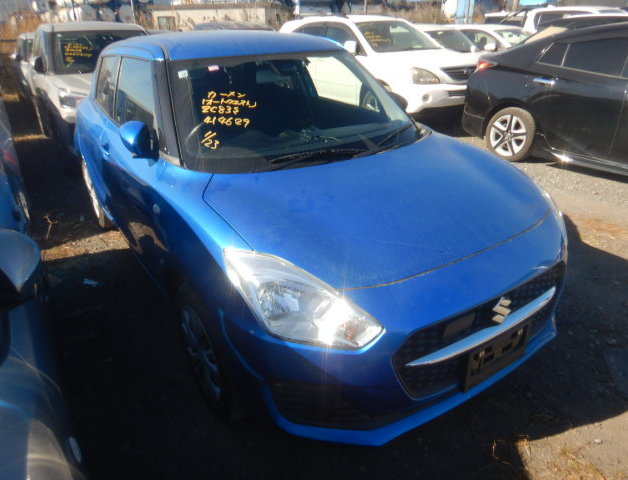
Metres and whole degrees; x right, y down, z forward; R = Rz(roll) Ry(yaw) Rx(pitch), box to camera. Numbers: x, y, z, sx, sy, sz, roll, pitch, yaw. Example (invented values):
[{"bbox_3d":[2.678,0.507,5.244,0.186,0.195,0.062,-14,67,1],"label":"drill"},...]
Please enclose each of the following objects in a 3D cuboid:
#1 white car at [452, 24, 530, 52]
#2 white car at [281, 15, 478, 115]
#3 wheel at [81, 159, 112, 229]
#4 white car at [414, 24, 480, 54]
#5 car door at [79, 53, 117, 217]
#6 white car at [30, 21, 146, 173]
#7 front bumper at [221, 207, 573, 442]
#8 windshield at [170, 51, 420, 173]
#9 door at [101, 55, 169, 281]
[{"bbox_3d":[4.870,-4.961,11.929,1.730,1.500,4.200,-16,29,-28],"label":"white car"},{"bbox_3d":[1.114,-3.384,8.546,1.845,1.690,4.740,-15,29,-28],"label":"white car"},{"bbox_3d":[-1.770,-0.410,3.712,0.190,0.610,0.610,-16,30,-30],"label":"wheel"},{"bbox_3d":[2.682,-4.253,10.512,1.750,1.520,4.400,-16,29,-28],"label":"white car"},{"bbox_3d":[-1.444,-0.733,3.081,0.260,1.110,0.920,-16,30,-30],"label":"car door"},{"bbox_3d":[-3.031,-2.316,6.576,1.695,1.620,3.995,-16,30,-28],"label":"white car"},{"bbox_3d":[0.489,0.313,1.799,1.690,0.630,0.600,-16,30,-30],"label":"front bumper"},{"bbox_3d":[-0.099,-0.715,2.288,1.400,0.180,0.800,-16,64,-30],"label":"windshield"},{"bbox_3d":[-0.899,-0.380,2.347,0.260,1.130,1.110,-16,30,-30],"label":"door"}]

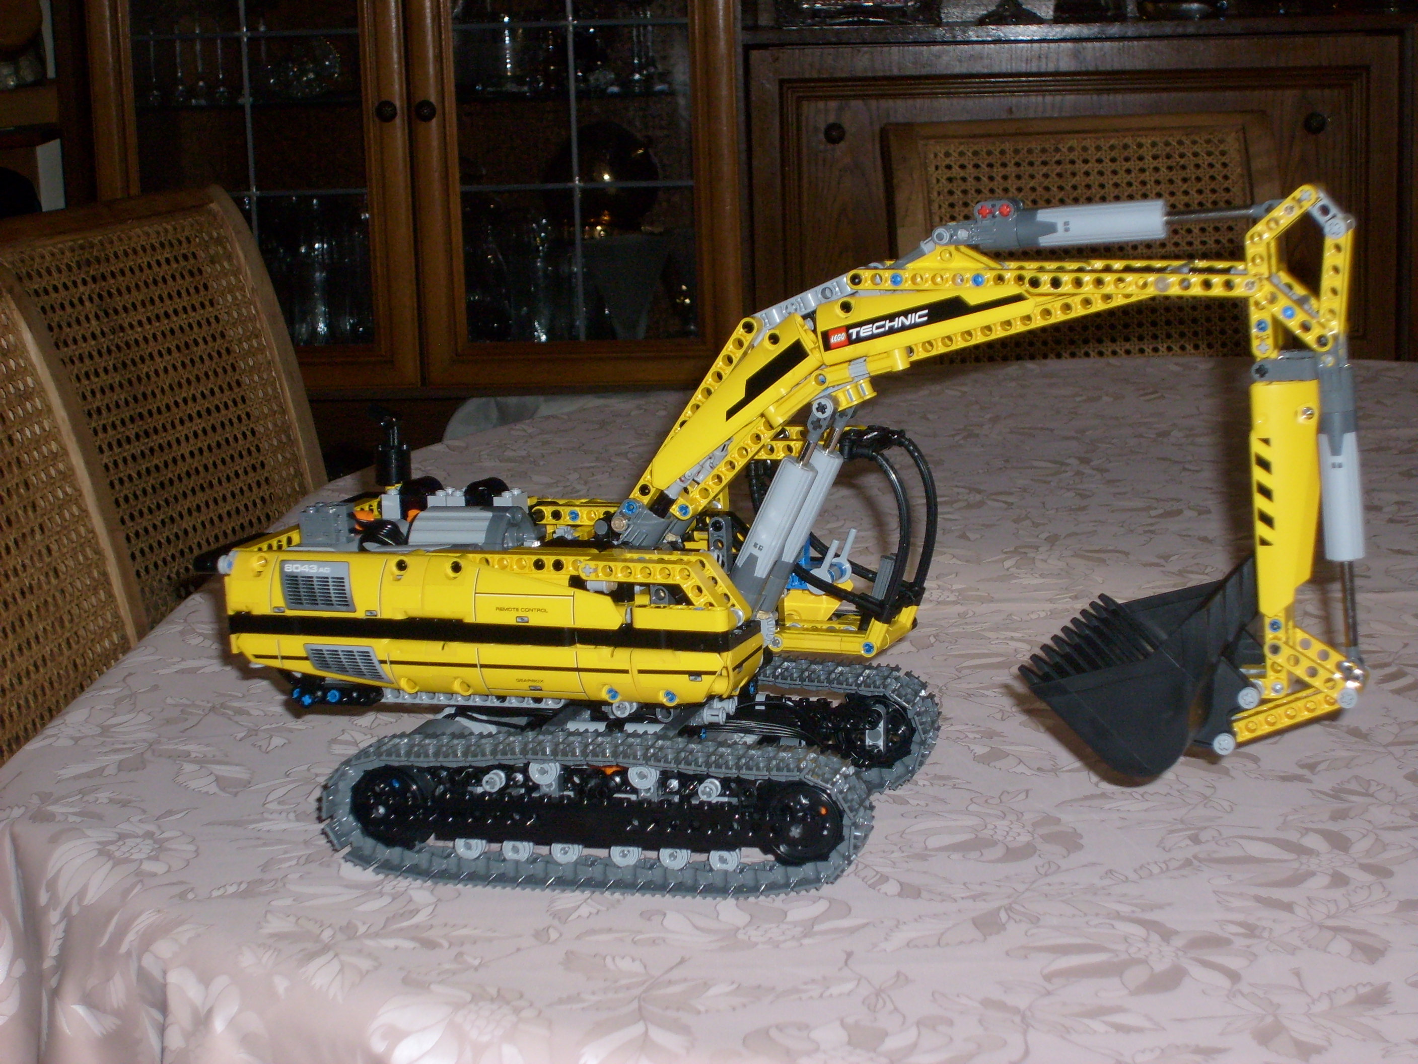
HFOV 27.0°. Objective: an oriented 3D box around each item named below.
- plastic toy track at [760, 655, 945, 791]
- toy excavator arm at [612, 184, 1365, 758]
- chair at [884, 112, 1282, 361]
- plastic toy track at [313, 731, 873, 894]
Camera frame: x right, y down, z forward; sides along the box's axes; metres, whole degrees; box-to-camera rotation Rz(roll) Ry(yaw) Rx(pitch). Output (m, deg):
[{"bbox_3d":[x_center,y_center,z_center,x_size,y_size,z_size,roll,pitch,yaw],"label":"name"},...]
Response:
[{"bbox_3d":[-0.007,0.083,1.291,0.215,0.048,0.040,1,11,15],"label":"plastic toy track"},{"bbox_3d":[0.103,-0.029,1.145,0.303,0.215,0.060,2,11,21],"label":"toy excavator arm"},{"bbox_3d":[0.438,0.129,2.635,0.460,0.955,0.550,-4,11,-15],"label":"chair"},{"bbox_3d":[-0.044,0.109,1.153,0.215,0.048,0.040,1,11,15],"label":"plastic toy track"}]

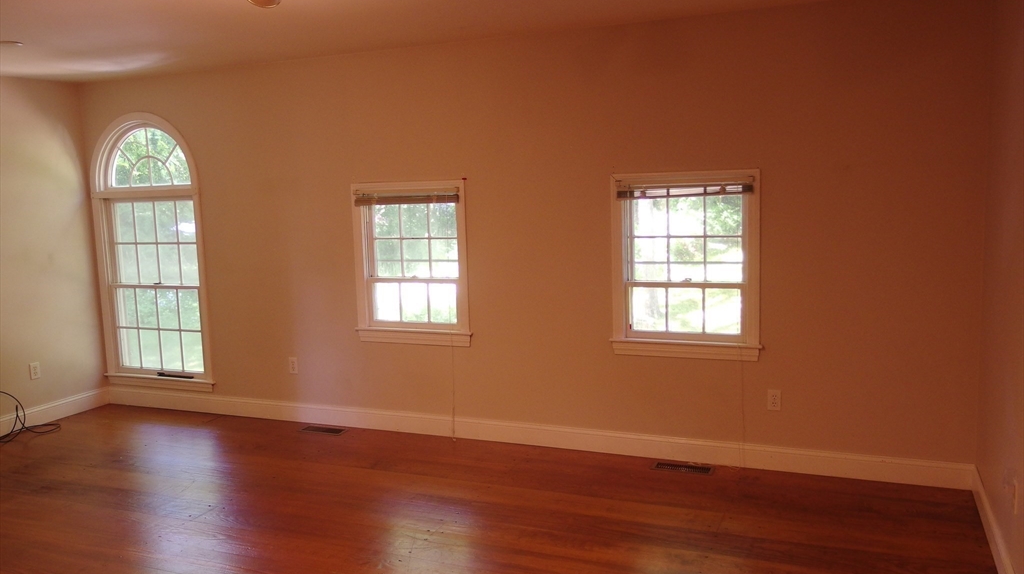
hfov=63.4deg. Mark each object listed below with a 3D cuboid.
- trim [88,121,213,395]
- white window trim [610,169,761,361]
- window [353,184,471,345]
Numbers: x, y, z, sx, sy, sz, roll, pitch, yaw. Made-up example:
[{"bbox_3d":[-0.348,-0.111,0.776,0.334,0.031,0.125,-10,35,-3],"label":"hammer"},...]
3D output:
[{"bbox_3d":[-2.691,-0.257,6.154,1.078,2.029,0.120,1,7,23],"label":"trim"},{"bbox_3d":[0.952,-0.117,4.588,0.828,1.021,0.100,1,7,23],"label":"white window trim"},{"bbox_3d":[-0.643,-0.148,5.277,0.833,1.026,0.100,1,7,23],"label":"window"}]

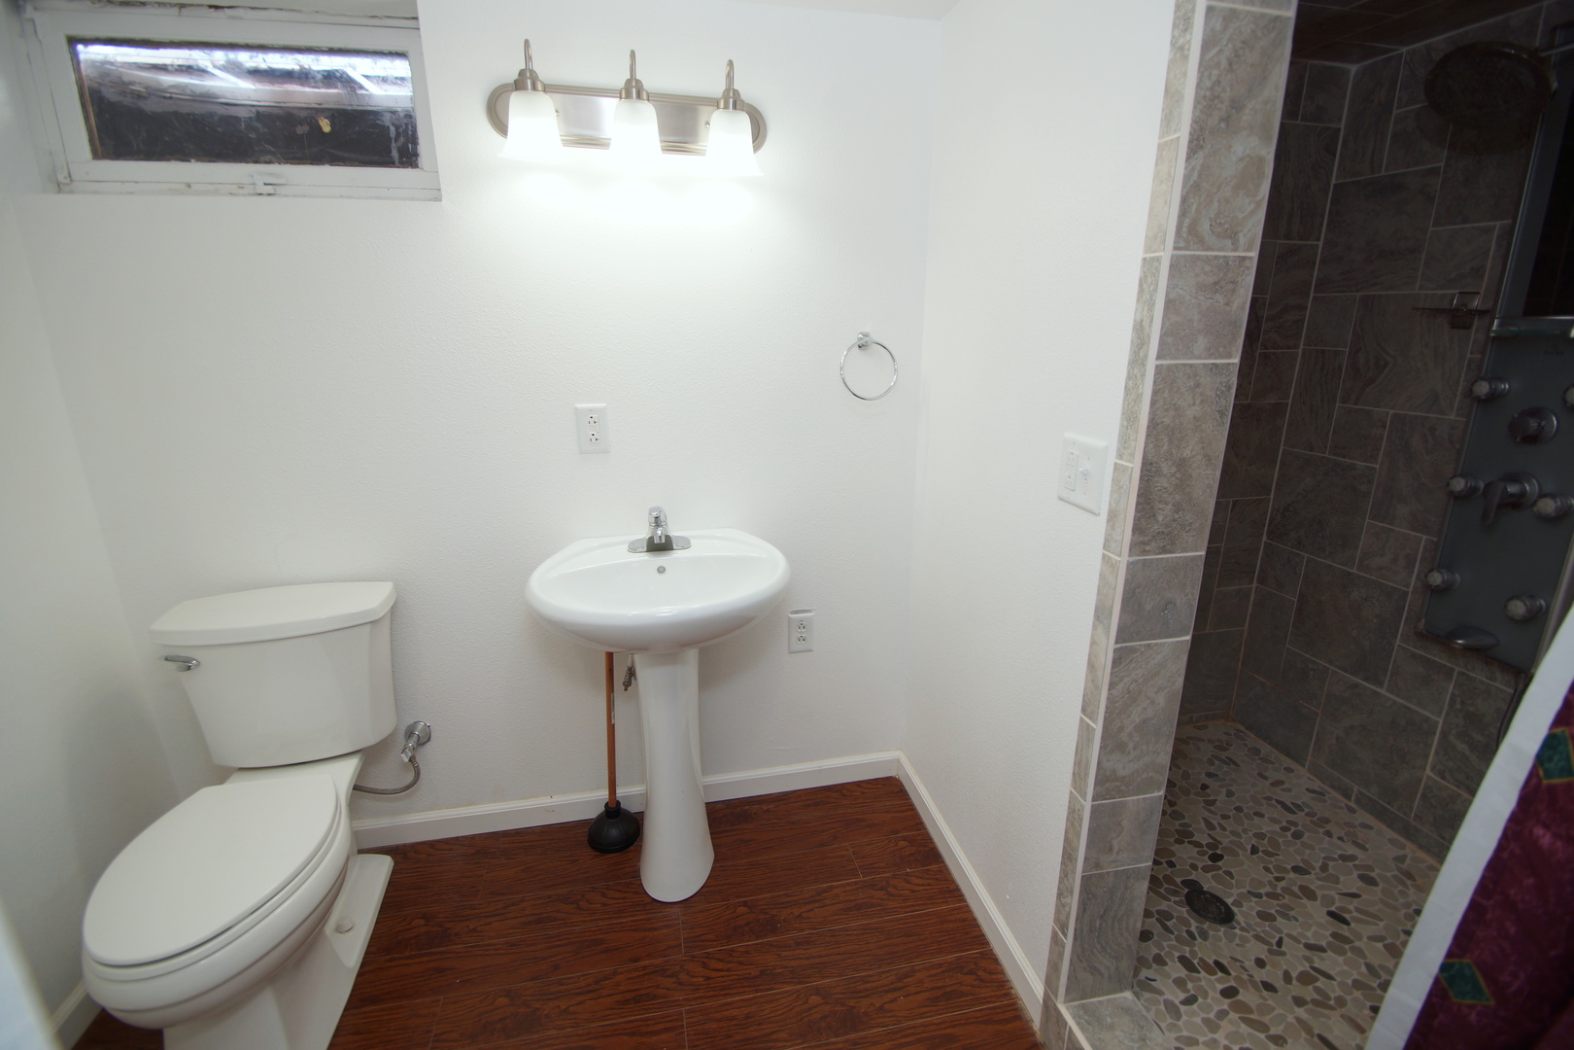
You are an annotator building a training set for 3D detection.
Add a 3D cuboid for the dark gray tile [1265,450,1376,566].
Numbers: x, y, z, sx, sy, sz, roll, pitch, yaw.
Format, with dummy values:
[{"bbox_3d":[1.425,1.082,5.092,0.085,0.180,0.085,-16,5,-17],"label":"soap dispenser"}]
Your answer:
[{"bbox_3d":[1.595,-0.054,1.968,0.010,0.299,0.297,-3,16,-11],"label":"dark gray tile"}]

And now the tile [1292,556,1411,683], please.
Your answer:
[{"bbox_3d":[1.628,0.278,1.916,0.012,0.300,0.300,-2,15,-8],"label":"tile"}]

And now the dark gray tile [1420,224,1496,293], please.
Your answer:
[{"bbox_3d":[1.631,-0.643,1.595,0.010,0.147,0.146,-3,16,-11],"label":"dark gray tile"}]

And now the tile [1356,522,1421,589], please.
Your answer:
[{"bbox_3d":[1.635,0.081,1.782,0.010,0.148,0.148,-3,16,-10],"label":"tile"}]

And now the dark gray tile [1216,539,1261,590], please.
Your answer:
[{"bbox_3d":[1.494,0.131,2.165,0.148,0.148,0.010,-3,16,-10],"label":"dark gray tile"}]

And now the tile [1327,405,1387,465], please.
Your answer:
[{"bbox_3d":[1.617,-0.253,1.853,0.012,0.148,0.148,-2,15,-8],"label":"tile"}]

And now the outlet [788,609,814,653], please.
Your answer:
[{"bbox_3d":[0.042,0.310,1.870,0.073,0.119,0.008,-3,16,-11],"label":"outlet"}]

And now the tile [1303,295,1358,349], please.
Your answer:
[{"bbox_3d":[1.577,-0.584,1.903,0.010,0.148,0.148,-3,16,-10],"label":"tile"}]

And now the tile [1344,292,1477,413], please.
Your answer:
[{"bbox_3d":[1.628,-0.453,1.724,0.012,0.300,0.300,-2,15,-8],"label":"tile"}]

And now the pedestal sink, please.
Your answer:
[{"bbox_3d":[-0.287,0.485,1.601,0.560,0.834,0.480,-3,16,-11],"label":"pedestal sink"}]

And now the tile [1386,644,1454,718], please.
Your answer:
[{"bbox_3d":[1.661,0.408,1.720,0.012,0.148,0.148,-2,15,-8],"label":"tile"}]

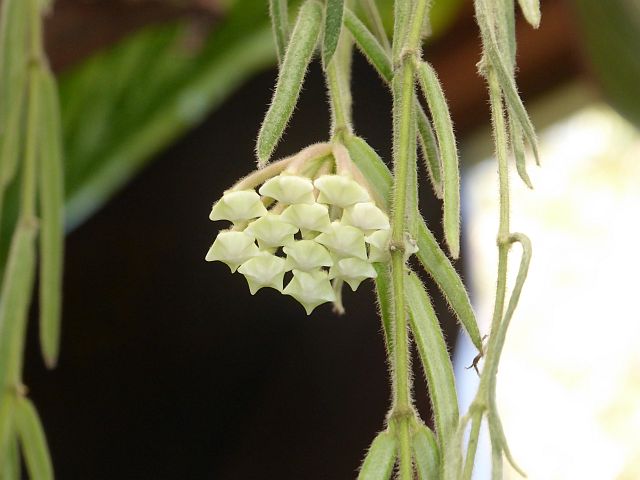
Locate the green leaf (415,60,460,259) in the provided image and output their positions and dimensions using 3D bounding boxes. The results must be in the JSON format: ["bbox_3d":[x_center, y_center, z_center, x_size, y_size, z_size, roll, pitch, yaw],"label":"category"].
[{"bbox_3d":[0.023,-0.015,0.680,0.004,0.037,0.005,-10,0,0],"label":"green leaf"}]

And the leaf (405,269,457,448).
[{"bbox_3d":[0.021,0.023,0.680,0.005,0.036,0.006,-12,0,0],"label":"leaf"}]

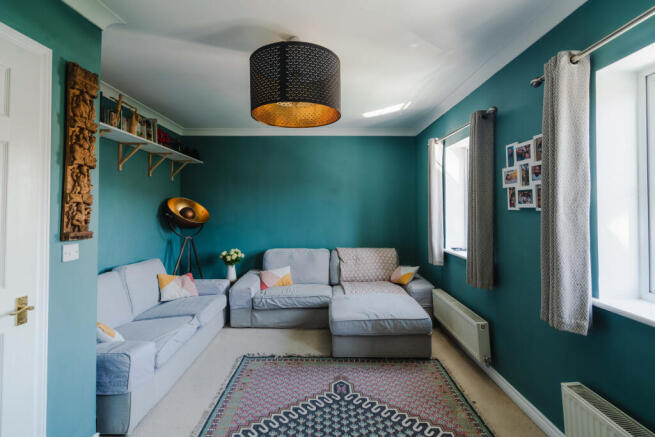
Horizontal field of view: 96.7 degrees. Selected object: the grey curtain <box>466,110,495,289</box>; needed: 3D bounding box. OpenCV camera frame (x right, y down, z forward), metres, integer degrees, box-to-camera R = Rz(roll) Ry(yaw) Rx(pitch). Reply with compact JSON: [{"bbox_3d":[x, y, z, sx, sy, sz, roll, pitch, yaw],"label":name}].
[{"bbox_3d":[1.200,-0.148,2.270,0.110,1.340,0.220,0,1,-1],"label":"grey curtain"}]

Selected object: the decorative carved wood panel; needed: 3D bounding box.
[{"bbox_3d":[-1.280,-0.335,1.510,0.060,0.870,0.155,0,1,-1],"label":"decorative carved wood panel"}]

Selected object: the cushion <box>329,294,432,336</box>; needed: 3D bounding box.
[{"bbox_3d":[0.491,0.955,2.980,0.920,0.180,0.740,0,1,-1],"label":"cushion"}]

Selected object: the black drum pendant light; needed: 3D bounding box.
[{"bbox_3d":[-0.213,-0.870,1.940,0.590,0.365,0.590,0,1,-1],"label":"black drum pendant light"}]

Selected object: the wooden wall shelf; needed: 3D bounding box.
[{"bbox_3d":[-1.913,-0.637,3.100,0.300,0.300,2.100,0,1,-1],"label":"wooden wall shelf"}]

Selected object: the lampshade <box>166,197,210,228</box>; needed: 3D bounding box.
[{"bbox_3d":[-1.790,-0.075,3.720,0.500,0.270,0.510,47,26,25],"label":"lampshade"}]

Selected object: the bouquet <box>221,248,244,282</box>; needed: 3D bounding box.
[{"bbox_3d":[-1.240,0.614,3.800,0.280,0.430,0.280,0,1,-1],"label":"bouquet"}]

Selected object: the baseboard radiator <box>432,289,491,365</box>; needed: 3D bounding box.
[{"bbox_3d":[1.199,0.947,2.700,0.100,0.310,0.950,0,1,-1],"label":"baseboard radiator"}]

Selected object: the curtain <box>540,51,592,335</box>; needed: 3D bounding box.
[{"bbox_3d":[1.222,-0.125,1.490,0.120,1.360,0.220,0,1,-1],"label":"curtain"}]

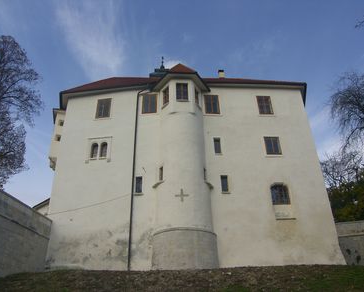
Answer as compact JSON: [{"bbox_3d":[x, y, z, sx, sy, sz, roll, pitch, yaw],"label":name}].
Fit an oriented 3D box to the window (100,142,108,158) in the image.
[{"bbox_3d":[-5.544,0.324,22.586,0.477,1.236,0.200,-6,-29,6],"label":"window"}]

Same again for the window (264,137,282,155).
[{"bbox_3d":[6.533,0.036,22.657,1.097,1.445,0.200,0,-29,-4],"label":"window"}]

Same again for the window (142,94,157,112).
[{"bbox_3d":[-2.438,-3.155,24.097,1.126,1.736,0.200,-3,-29,2],"label":"window"}]

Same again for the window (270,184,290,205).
[{"bbox_3d":[6.506,3.242,20.856,1.186,1.425,0.200,0,-29,-4],"label":"window"}]

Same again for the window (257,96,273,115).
[{"bbox_3d":[6.426,-3.091,24.404,1.122,1.734,0.200,0,-29,-4],"label":"window"}]

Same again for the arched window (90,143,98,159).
[{"bbox_3d":[-6.240,0.374,22.675,0.481,1.220,0.200,-6,-29,6],"label":"arched window"}]

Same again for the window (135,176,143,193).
[{"bbox_3d":[-2.810,2.623,20.901,0.406,1.144,0.200,-3,-29,2],"label":"window"}]

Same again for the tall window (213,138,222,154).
[{"bbox_3d":[2.533,0.028,22.368,0.459,1.256,0.200,0,-29,-4],"label":"tall window"}]

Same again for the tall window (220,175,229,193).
[{"bbox_3d":[2.850,2.553,20.974,0.440,1.178,0.200,0,-29,-4],"label":"tall window"}]

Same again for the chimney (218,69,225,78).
[{"bbox_3d":[3.879,-6.740,30.962,0.620,1.210,0.620,0,-29,-4],"label":"chimney"}]

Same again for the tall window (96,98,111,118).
[{"bbox_3d":[-6.002,-2.851,24.419,1.139,1.748,0.200,-6,-29,6],"label":"tall window"}]

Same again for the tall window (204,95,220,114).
[{"bbox_3d":[2.326,-3.103,24.110,1.090,1.743,0.200,0,-29,-4],"label":"tall window"}]

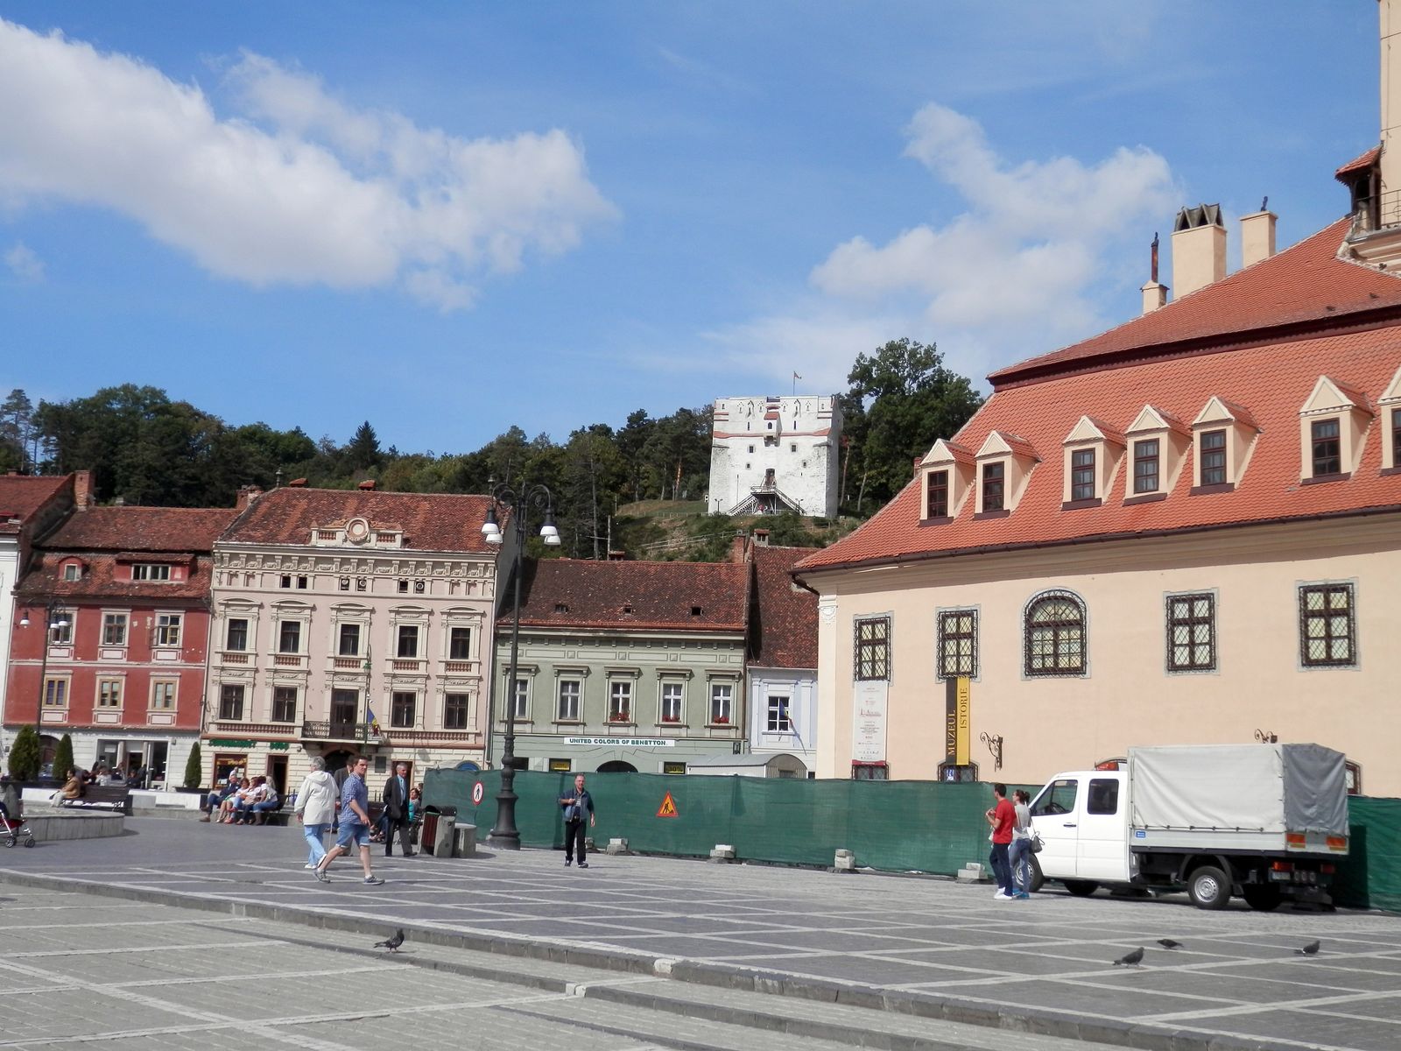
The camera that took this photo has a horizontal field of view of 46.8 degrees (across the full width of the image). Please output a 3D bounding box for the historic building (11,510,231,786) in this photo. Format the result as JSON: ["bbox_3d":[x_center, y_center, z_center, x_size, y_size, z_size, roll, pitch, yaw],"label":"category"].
[{"bbox_3d":[-31.560,7.048,93.155,10.740,16.450,12.000,1,-10,2],"label":"historic building"}]

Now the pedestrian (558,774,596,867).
[{"bbox_3d":[-2.391,5.702,31.292,0.660,1.770,0.450,2,-10,-4],"label":"pedestrian"}]

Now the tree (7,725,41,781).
[{"bbox_3d":[-21.792,7.326,52.155,1.080,1.800,1.080,2,-10,0],"label":"tree"}]

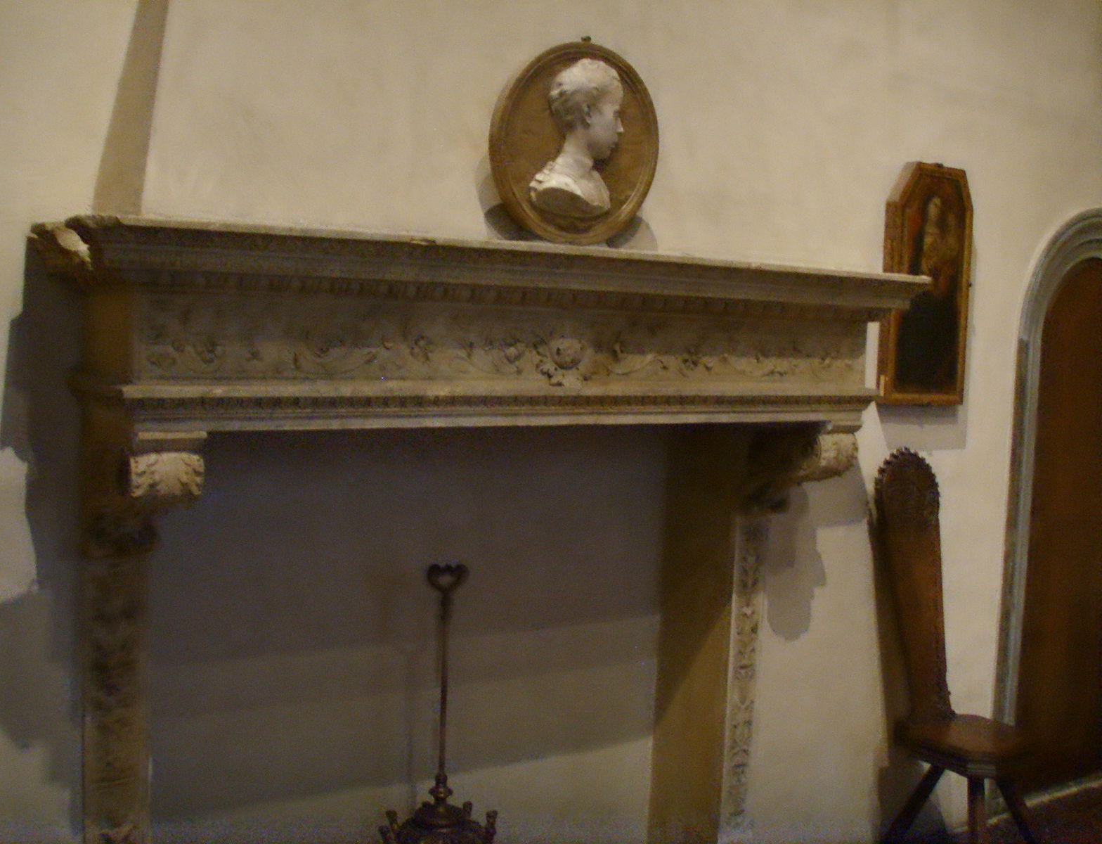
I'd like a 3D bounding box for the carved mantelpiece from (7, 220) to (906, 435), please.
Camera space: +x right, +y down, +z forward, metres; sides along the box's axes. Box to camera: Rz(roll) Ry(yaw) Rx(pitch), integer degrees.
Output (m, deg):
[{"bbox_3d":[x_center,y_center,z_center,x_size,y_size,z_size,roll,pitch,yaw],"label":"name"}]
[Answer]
[{"bbox_3d":[-0.026,-0.183,2.732,2.031,0.360,0.452,-1,5,-34],"label":"carved mantelpiece"}]

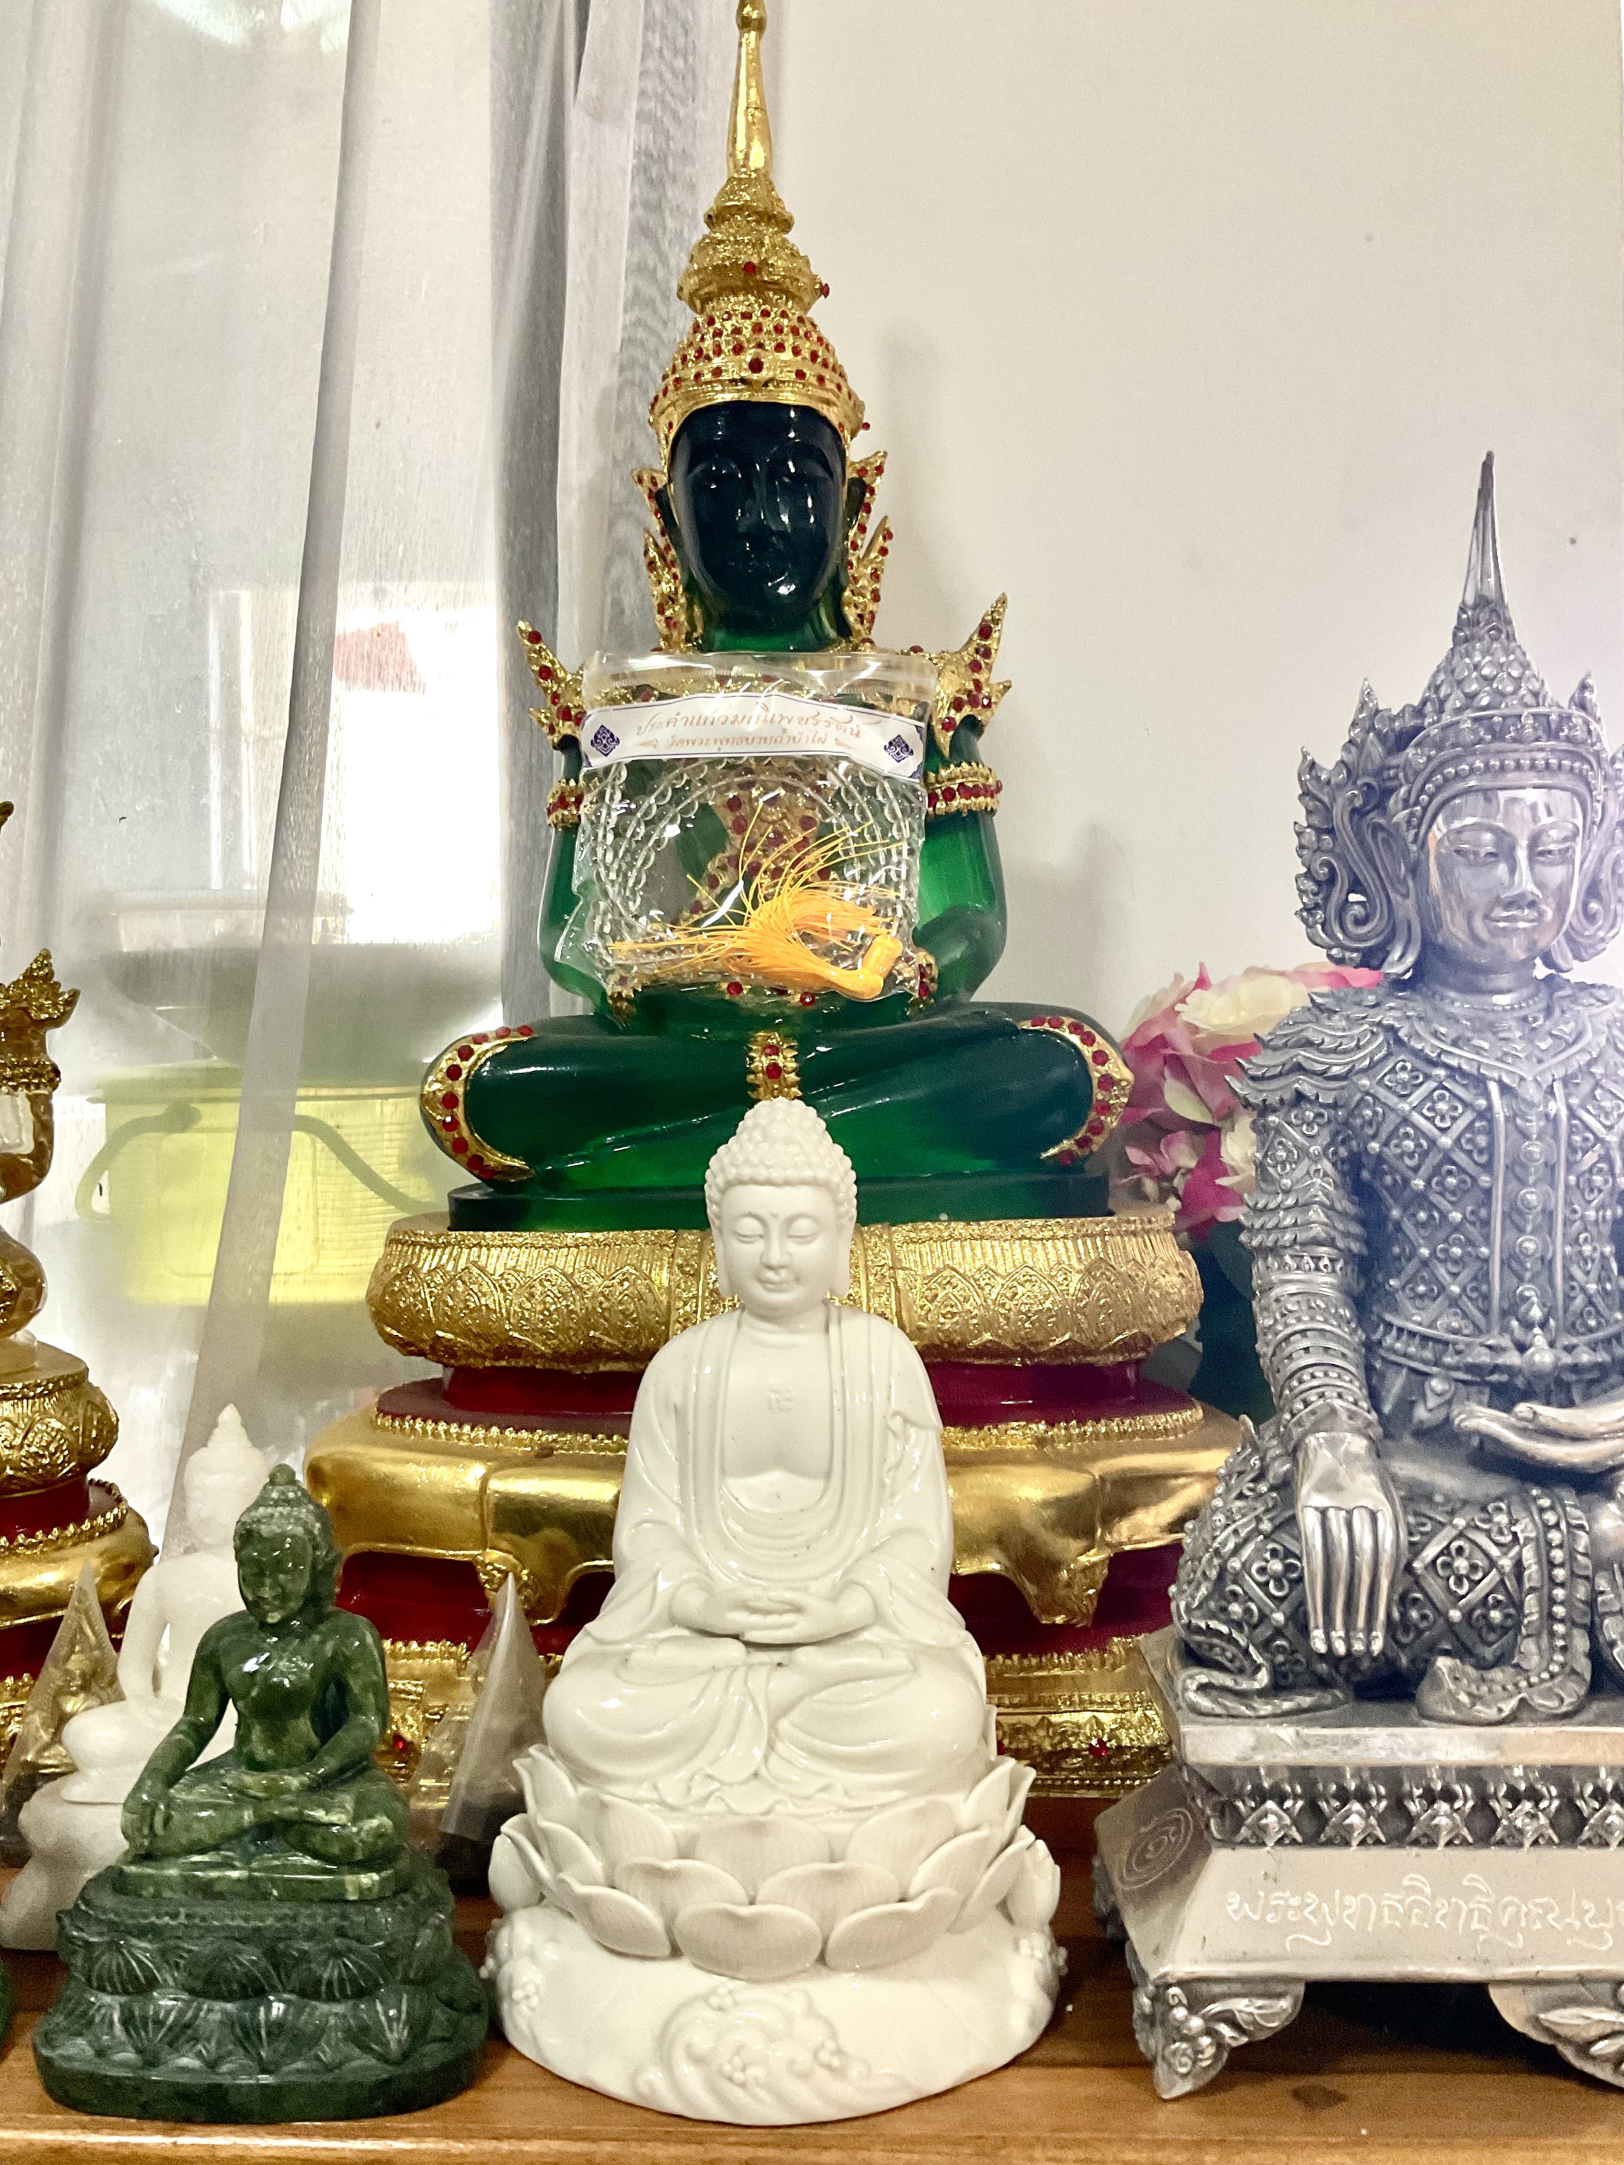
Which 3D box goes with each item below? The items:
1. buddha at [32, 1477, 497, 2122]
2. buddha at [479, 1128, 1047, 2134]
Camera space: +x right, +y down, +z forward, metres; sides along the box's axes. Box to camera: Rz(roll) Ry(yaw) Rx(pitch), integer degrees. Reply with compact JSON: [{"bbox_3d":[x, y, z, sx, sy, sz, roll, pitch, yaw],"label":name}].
[{"bbox_3d":[-0.127,0.159,0.429,0.104,0.133,0.068,0,2,3],"label":"buddha"},{"bbox_3d":[-0.009,0.114,0.465,0.150,0.219,0.145,0,2,5],"label":"buddha"}]

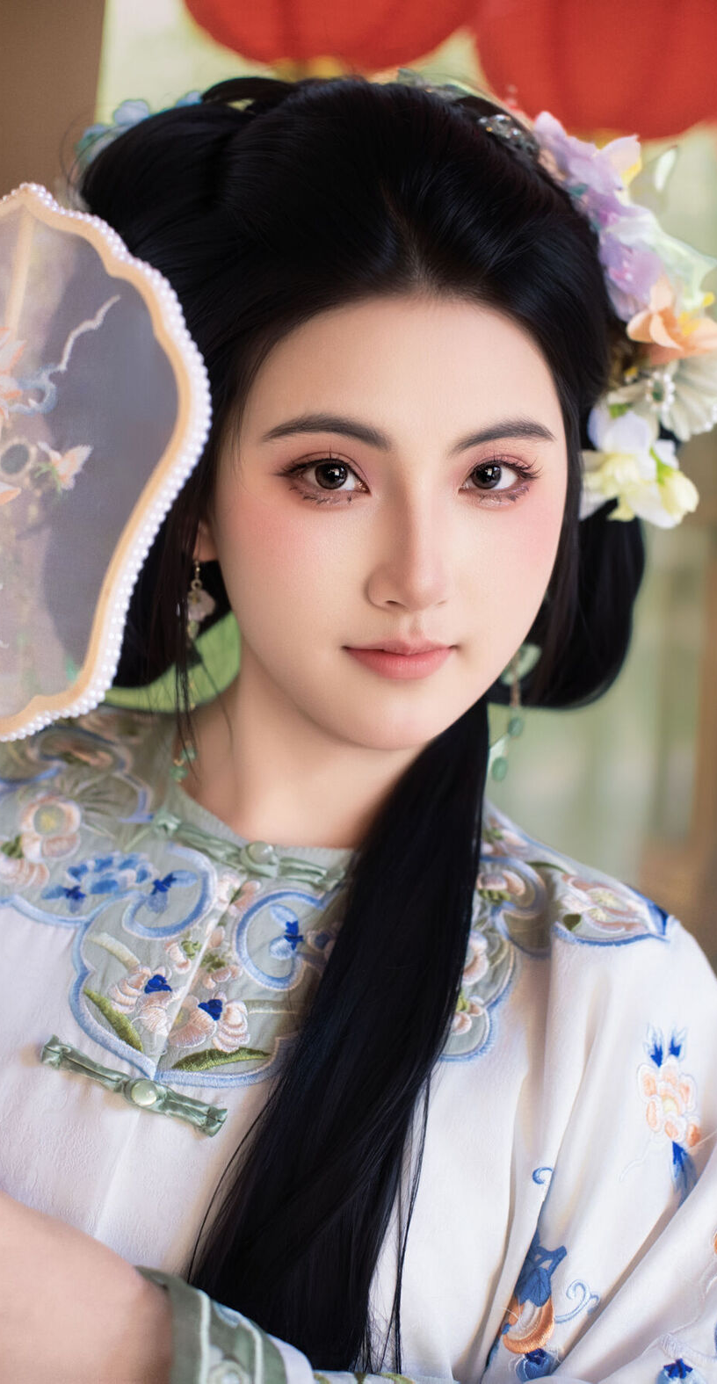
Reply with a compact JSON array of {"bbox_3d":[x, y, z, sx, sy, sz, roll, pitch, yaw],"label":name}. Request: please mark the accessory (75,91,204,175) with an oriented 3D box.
[{"bbox_3d":[-0.100,-0.254,0.860,0.062,0.043,0.040,3,5,-6],"label":"accessory"}]

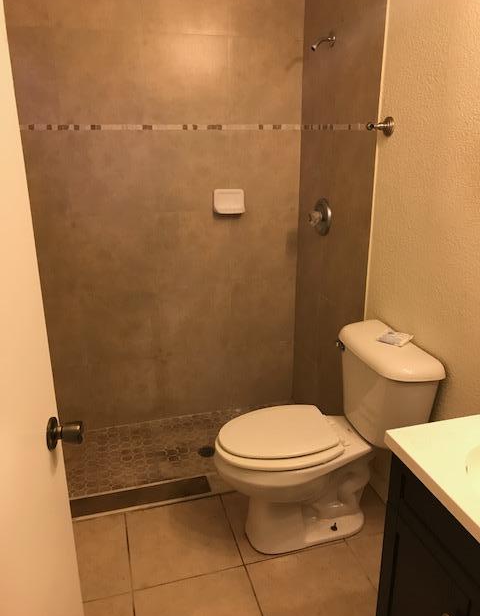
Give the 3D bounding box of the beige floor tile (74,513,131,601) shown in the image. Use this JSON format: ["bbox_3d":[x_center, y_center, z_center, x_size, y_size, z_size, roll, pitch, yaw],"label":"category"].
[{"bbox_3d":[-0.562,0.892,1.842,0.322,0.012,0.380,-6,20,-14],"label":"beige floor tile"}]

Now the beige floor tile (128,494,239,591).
[{"bbox_3d":[-0.220,0.859,1.929,0.383,0.012,0.380,-6,20,-14],"label":"beige floor tile"}]

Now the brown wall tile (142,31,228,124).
[{"bbox_3d":[-0.237,-1.013,2.303,0.385,0.366,0.012,-6,20,-14],"label":"brown wall tile"}]

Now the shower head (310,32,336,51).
[{"bbox_3d":[0.339,-1.075,2.098,0.100,0.075,0.060,-6,20,-14],"label":"shower head"}]

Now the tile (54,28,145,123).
[{"bbox_3d":[-0.597,-0.980,2.210,0.361,0.363,0.012,-6,20,-14],"label":"tile"}]

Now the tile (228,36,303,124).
[{"bbox_3d":[0.119,-1.046,2.394,0.353,0.369,0.012,-6,20,-14],"label":"tile"}]

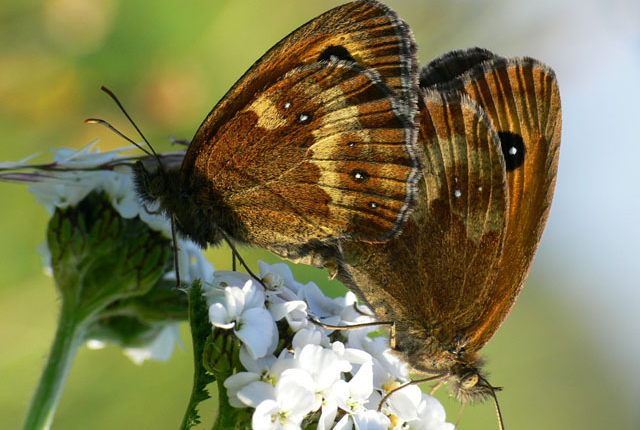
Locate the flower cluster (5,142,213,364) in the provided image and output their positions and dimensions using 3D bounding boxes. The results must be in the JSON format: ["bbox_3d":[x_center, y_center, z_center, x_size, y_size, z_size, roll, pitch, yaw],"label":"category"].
[{"bbox_3d":[-0.018,0.003,0.147,0.017,0.018,0.015,0,0,0],"label":"flower cluster"}]

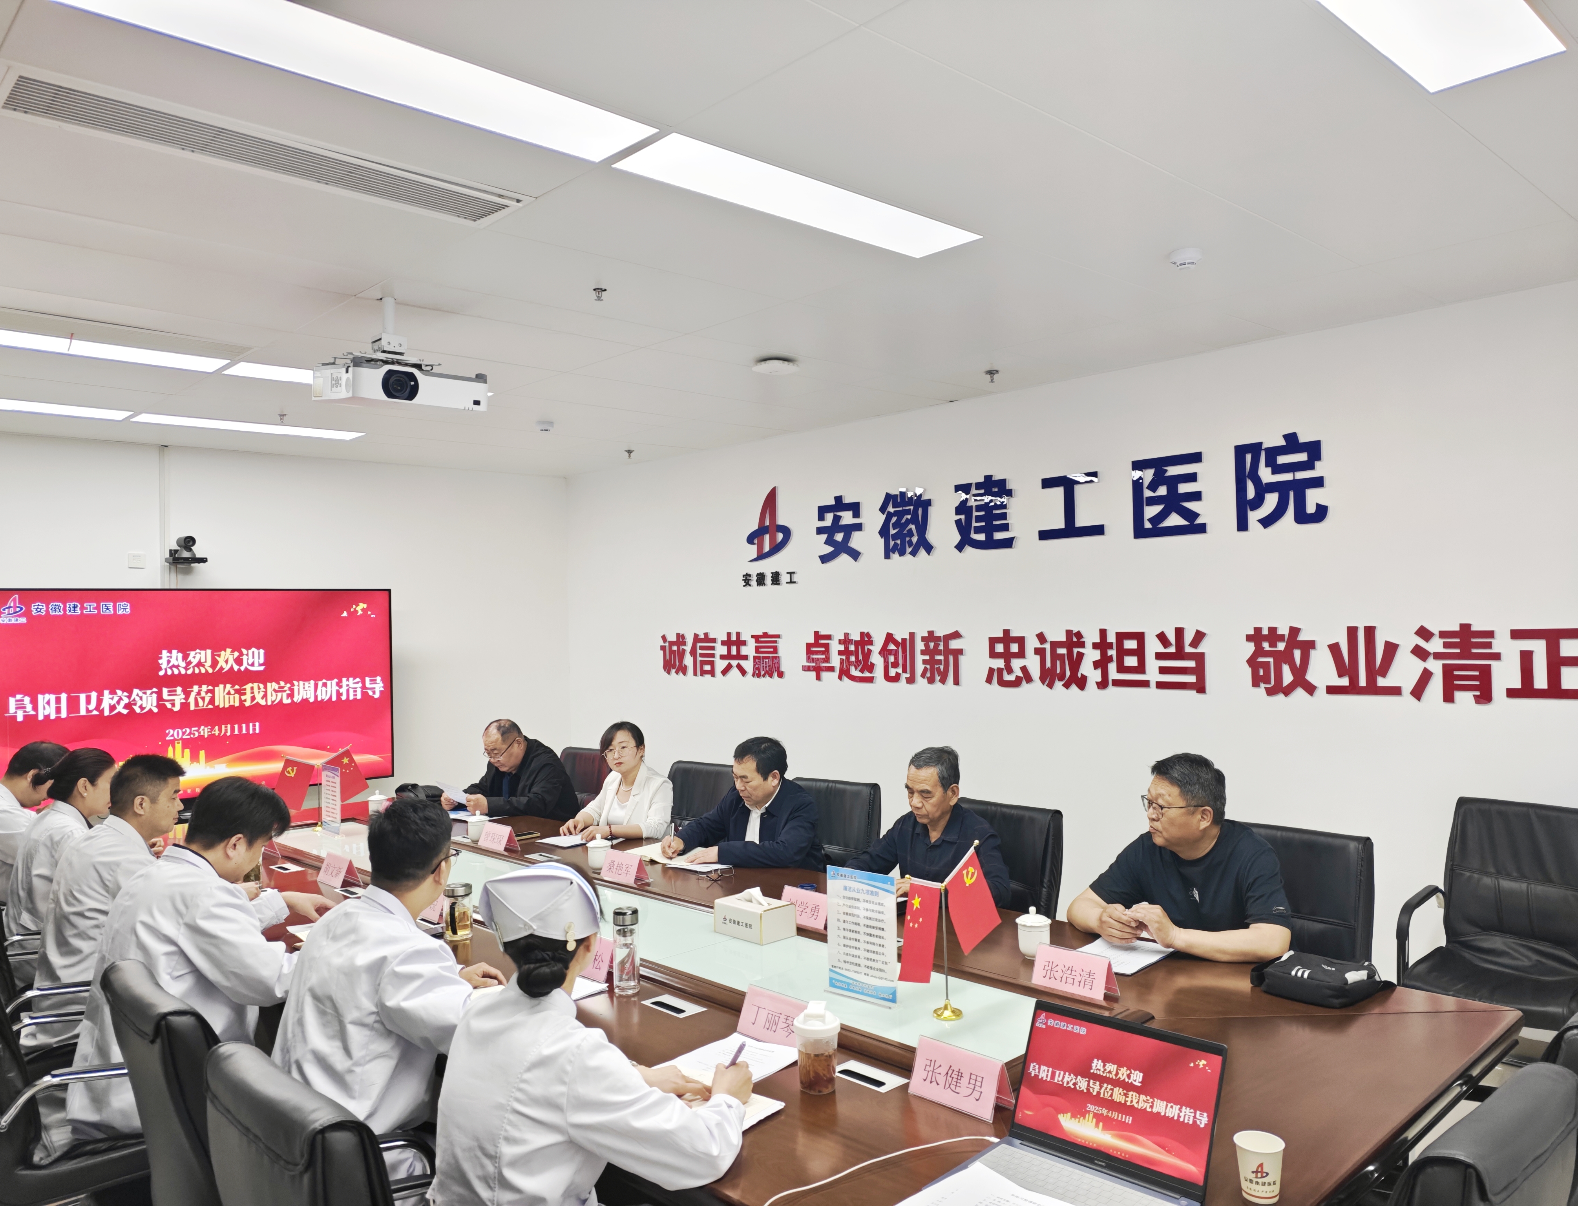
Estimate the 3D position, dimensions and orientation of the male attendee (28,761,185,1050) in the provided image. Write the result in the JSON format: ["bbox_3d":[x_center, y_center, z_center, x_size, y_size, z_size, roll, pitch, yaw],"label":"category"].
[{"bbox_3d":[-2.110,1.162,3.714,0.760,1.300,0.520,-1,-1,-44],"label":"male attendee"}]

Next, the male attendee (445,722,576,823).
[{"bbox_3d":[-1.487,1.200,5.916,0.750,1.200,0.580,-1,-1,-43],"label":"male attendee"}]

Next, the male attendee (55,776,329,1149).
[{"bbox_3d":[-1.594,1.129,3.061,0.620,1.240,0.860,-2,-1,41],"label":"male attendee"}]

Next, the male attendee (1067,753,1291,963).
[{"bbox_3d":[1.105,1.051,3.074,0.720,1.255,0.590,-1,-1,-43],"label":"male attendee"}]

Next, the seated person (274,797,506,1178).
[{"bbox_3d":[-0.808,1.087,2.474,0.540,1.310,0.760,-2,-1,32],"label":"seated person"}]

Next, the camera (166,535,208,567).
[{"bbox_3d":[-3.764,-0.321,6.950,0.210,0.200,0.190,-1,-1,-44],"label":"camera"}]

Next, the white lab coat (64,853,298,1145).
[{"bbox_3d":[-1.655,1.025,3.008,0.600,0.670,0.700,-2,-1,39],"label":"white lab coat"}]

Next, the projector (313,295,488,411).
[{"bbox_3d":[-1.334,-0.857,3.824,0.480,0.410,0.360,-1,-1,-44],"label":"projector"}]

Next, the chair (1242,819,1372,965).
[{"bbox_3d":[1.378,1.218,3.324,0.620,0.980,0.570,-1,-1,-43],"label":"chair"}]

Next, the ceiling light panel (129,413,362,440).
[{"bbox_3d":[-3.008,-0.977,6.248,1.180,0.030,0.260,-1,-1,-43],"label":"ceiling light panel"}]

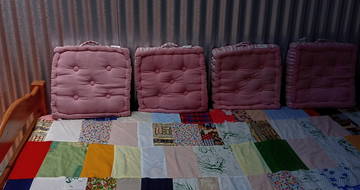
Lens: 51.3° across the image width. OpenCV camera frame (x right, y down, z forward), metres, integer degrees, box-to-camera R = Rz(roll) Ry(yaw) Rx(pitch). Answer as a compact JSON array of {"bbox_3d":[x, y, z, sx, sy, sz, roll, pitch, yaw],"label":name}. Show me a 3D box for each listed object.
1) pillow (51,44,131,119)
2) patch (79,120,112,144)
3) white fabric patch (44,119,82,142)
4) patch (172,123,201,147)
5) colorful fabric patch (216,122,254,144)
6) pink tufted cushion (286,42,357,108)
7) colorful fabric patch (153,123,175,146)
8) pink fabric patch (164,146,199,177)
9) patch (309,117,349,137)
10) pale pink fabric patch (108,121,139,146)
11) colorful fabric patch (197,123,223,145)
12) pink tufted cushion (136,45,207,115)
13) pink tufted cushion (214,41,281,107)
[{"bbox_3d":[-0.469,-0.076,2.027,0.405,0.380,0.110,0,9,-6],"label":"pillow"},{"bbox_3d":[-0.431,0.189,1.909,0.163,0.020,0.268,-1,22,-5],"label":"patch"},{"bbox_3d":[-0.573,0.177,1.858,0.169,0.012,0.238,-1,22,-5],"label":"white fabric patch"},{"bbox_3d":[0.043,0.200,1.905,0.143,0.020,0.256,0,22,-2],"label":"patch"},{"bbox_3d":[0.286,0.190,1.860,0.164,0.012,0.229,-1,22,-5],"label":"colorful fabric patch"},{"bbox_3d":[0.849,-0.112,2.248,0.393,0.385,0.095,-2,11,-6],"label":"pink tufted cushion"},{"bbox_3d":[-0.079,0.200,1.900,0.109,0.020,0.256,0,22,-3],"label":"colorful fabric patch"},{"bbox_3d":[0.006,0.296,1.663,0.138,0.020,0.268,0,22,-3],"label":"pink fabric patch"},{"bbox_3d":[0.777,0.160,1.956,0.116,0.012,0.228,-1,22,-5],"label":"patch"},{"bbox_3d":[-0.281,0.194,1.903,0.144,0.020,0.275,0,22,-3],"label":"pale pink fabric patch"},{"bbox_3d":[0.150,0.191,1.853,0.104,0.012,0.239,-1,22,-5],"label":"colorful fabric patch"},{"bbox_3d":[-0.043,-0.090,2.107,0.385,0.357,0.110,-1,10,-4],"label":"pink tufted cushion"},{"bbox_3d":[0.375,-0.102,2.156,0.386,0.355,0.110,-3,11,-6],"label":"pink tufted cushion"}]

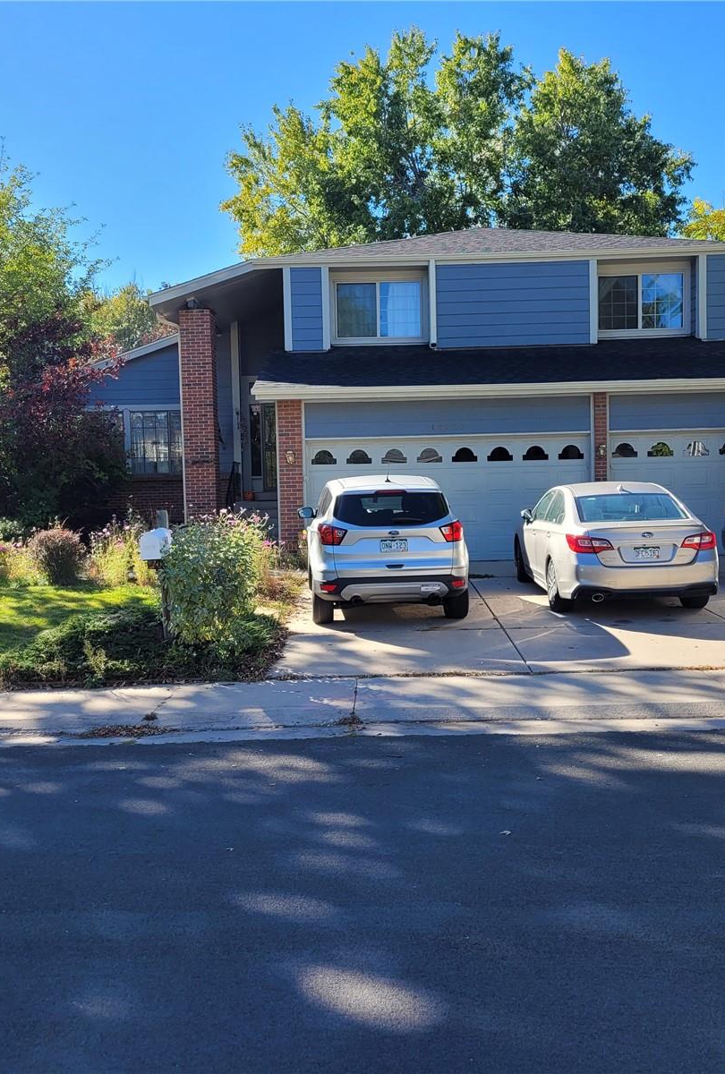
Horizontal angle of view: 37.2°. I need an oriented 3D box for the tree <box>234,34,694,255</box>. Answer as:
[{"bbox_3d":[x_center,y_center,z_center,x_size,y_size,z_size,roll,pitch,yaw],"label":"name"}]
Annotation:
[{"bbox_3d":[3.244,-8.746,35.530,14.800,15.710,13.500,-1,4,0],"label":"tree"}]

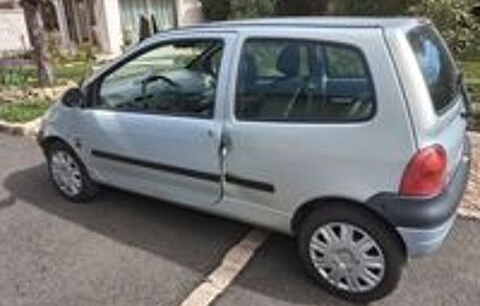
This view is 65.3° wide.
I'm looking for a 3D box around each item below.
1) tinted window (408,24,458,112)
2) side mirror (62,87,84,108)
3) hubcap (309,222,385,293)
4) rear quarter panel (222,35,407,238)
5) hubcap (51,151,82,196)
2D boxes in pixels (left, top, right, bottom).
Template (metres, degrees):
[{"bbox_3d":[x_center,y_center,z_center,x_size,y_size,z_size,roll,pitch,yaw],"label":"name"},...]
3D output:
[{"bbox_3d":[1.139,-0.502,2.074,0.100,0.400,1.120,-21,3,38],"label":"tinted window"},{"bbox_3d":[-1.167,-0.386,2.623,0.110,0.140,0.180,11,22,32],"label":"side mirror"},{"bbox_3d":[0.536,0.530,1.897,0.385,0.385,0.050,11,22,32],"label":"hubcap"},{"bbox_3d":[0.355,-0.065,1.867,1.020,1.060,0.230,11,22,32],"label":"rear quarter panel"},{"bbox_3d":[-1.439,0.168,3.108,0.385,0.385,0.050,11,22,32],"label":"hubcap"}]

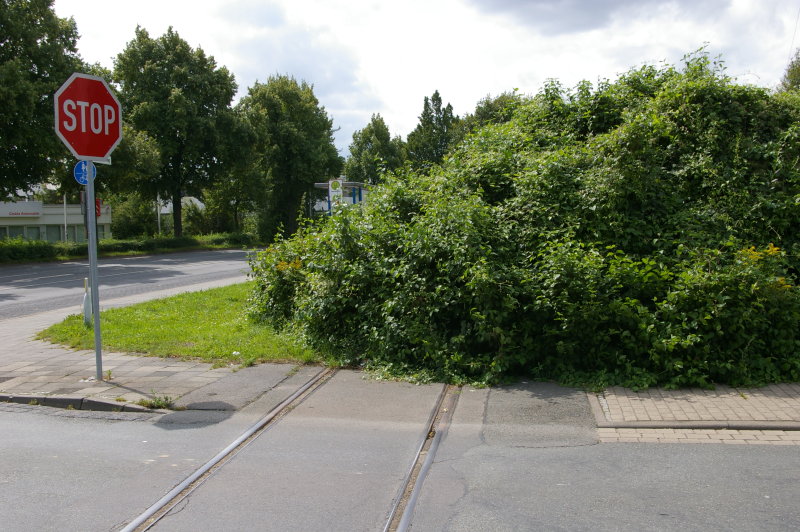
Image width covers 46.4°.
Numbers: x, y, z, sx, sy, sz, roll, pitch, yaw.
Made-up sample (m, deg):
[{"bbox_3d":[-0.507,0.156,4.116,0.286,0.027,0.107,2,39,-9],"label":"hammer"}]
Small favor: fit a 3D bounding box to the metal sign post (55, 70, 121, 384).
[{"bbox_3d":[-3.280,-0.390,9.930,0.140,3.250,0.910,0,3,30],"label":"metal sign post"}]

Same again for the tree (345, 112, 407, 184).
[{"bbox_3d":[-2.200,-8.150,85.000,6.000,11.800,6.000,0,3,0],"label":"tree"}]

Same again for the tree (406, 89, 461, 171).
[{"bbox_3d":[3.050,-9.150,85.000,5.500,13.700,5.500,0,3,0],"label":"tree"}]

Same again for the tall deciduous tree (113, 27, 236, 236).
[{"bbox_3d":[-13.800,-7.950,57.000,7.600,13.400,7.600,0,3,0],"label":"tall deciduous tree"}]

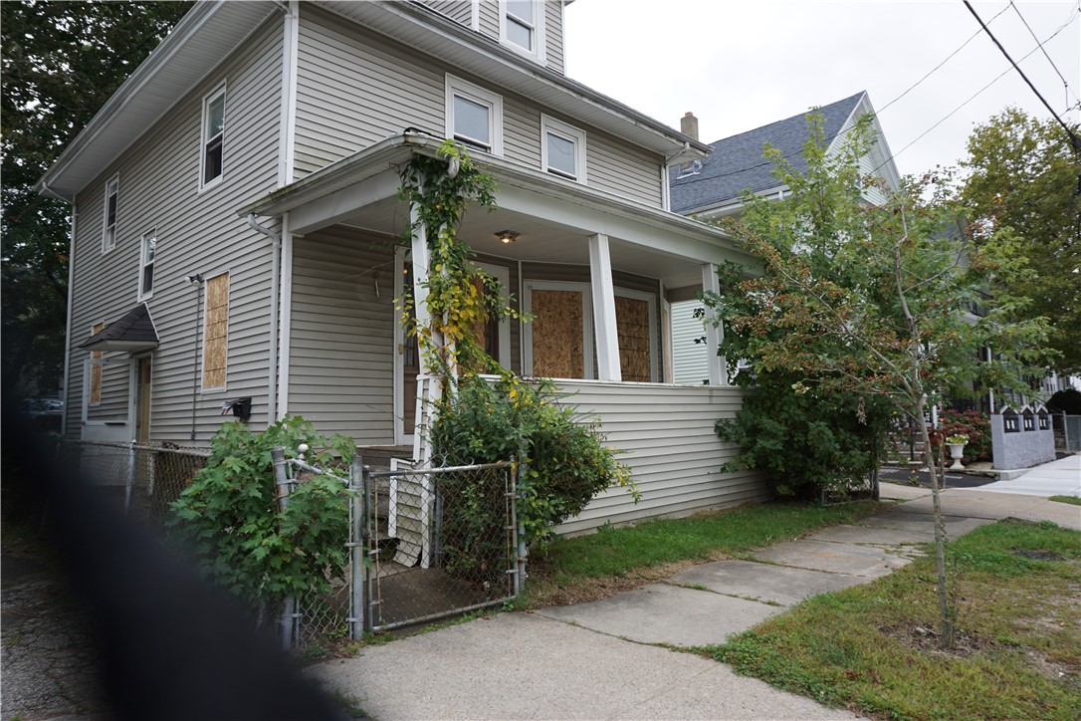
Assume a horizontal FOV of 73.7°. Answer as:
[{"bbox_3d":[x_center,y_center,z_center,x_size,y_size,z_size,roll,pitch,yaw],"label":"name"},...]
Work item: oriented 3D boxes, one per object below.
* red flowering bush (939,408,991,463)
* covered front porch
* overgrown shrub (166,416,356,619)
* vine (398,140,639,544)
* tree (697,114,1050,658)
[{"bbox_3d":[8.665,1.558,14.742,1.150,1.150,1.250,-6,-7,44],"label":"red flowering bush"},{"bbox_3d":[0.605,-0.044,9.434,2.668,4.025,7.546,-6,-7,44],"label":"covered front porch"},{"bbox_3d":[-1.581,0.919,4.095,0.889,1.193,1.030,-6,-7,44],"label":"overgrown shrub"},{"bbox_3d":[-0.076,-0.066,6.693,0.994,3.604,2.398,-6,-7,44],"label":"vine"},{"bbox_3d":[1.882,0.134,3.979,1.521,2.714,1.638,-1,-5,0],"label":"tree"}]

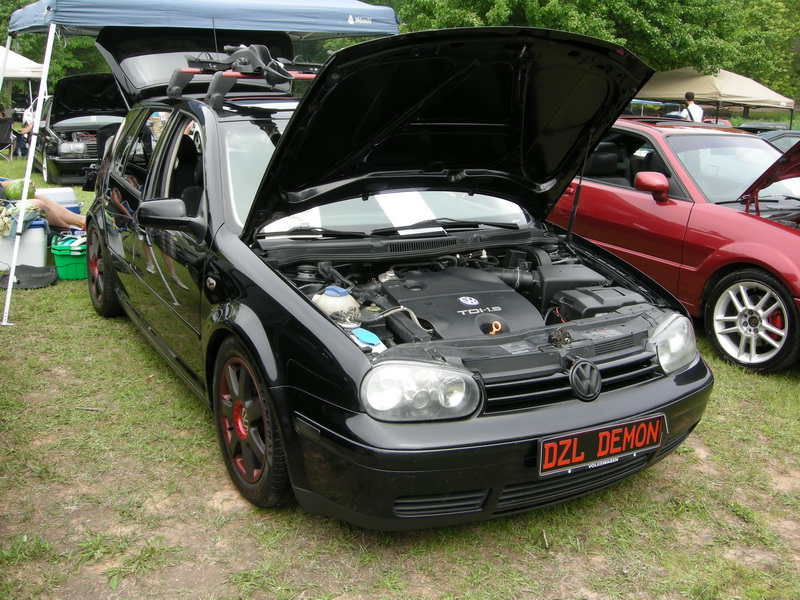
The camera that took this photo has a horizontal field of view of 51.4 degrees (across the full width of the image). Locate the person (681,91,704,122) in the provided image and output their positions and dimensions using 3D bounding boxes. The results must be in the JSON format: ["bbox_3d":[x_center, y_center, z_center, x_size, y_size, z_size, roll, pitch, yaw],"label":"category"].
[{"bbox_3d":[5.771,-3.258,16.719,0.500,1.770,0.300,1,14,-3],"label":"person"}]

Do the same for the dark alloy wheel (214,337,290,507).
[{"bbox_3d":[-0.477,0.419,3.018,0.225,0.630,0.630,-7,18,-30],"label":"dark alloy wheel"}]

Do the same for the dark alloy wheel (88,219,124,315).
[{"bbox_3d":[-1.735,-0.224,5.094,0.225,0.630,0.630,-7,18,-30],"label":"dark alloy wheel"}]

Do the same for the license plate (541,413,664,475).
[{"bbox_3d":[0.644,0.451,2.612,0.525,0.118,0.020,-7,13,-30],"label":"license plate"}]

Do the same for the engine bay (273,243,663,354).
[{"bbox_3d":[0.263,0.066,3.143,1.310,0.450,0.920,-7,18,-30],"label":"engine bay"}]

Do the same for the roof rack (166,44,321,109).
[{"bbox_3d":[-0.511,-1.143,4.247,1.150,0.290,1.120,-7,18,-30],"label":"roof rack"}]

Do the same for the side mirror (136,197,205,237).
[{"bbox_3d":[-0.908,-0.318,3.278,0.230,0.160,0.210,-7,18,-30],"label":"side mirror"}]

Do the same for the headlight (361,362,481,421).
[{"bbox_3d":[0.040,0.261,2.473,0.375,0.170,0.220,-3,17,-21],"label":"headlight"}]

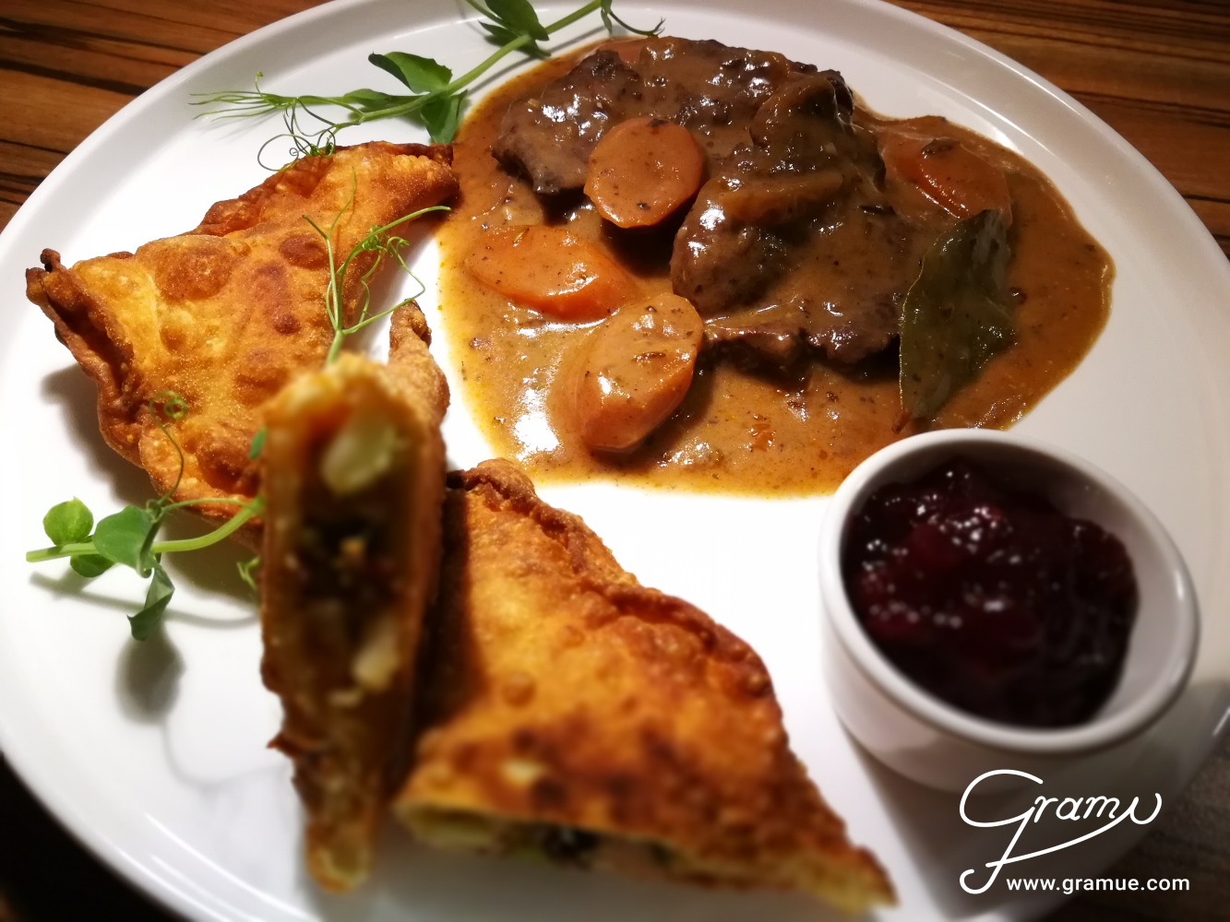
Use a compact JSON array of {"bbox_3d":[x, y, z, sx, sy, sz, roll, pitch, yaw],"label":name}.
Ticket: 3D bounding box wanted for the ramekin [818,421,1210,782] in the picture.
[{"bbox_3d":[0.070,0.030,0.186,0.065,0.036,0.065,-3,54,0],"label":"ramekin"}]

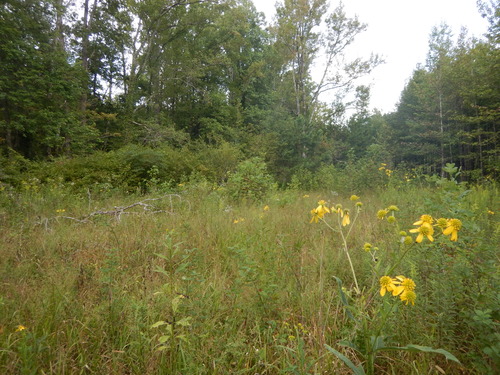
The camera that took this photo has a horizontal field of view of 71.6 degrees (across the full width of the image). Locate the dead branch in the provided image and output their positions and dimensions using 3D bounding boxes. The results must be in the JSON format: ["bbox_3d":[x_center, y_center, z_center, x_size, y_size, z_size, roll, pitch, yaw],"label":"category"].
[{"bbox_3d":[-3.200,0.560,8.000,3.450,0.800,1.400,0,0,-12],"label":"dead branch"}]

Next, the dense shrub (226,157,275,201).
[{"bbox_3d":[0.020,-0.300,12.800,1.800,1.750,1.700,0,0,0],"label":"dense shrub"}]

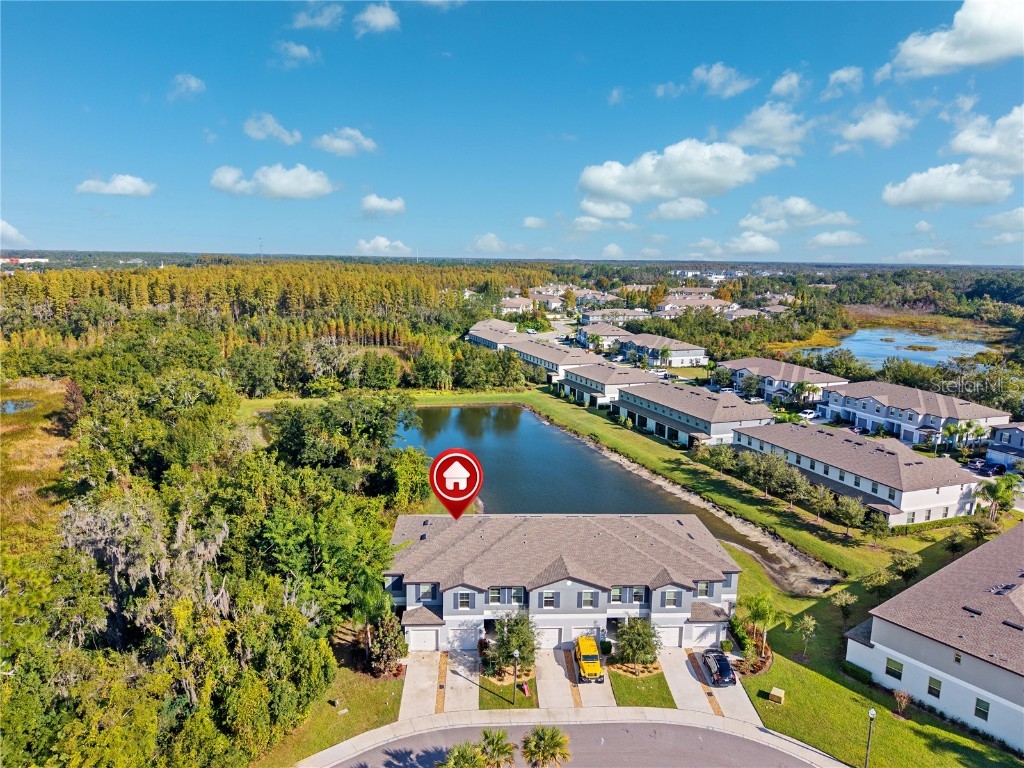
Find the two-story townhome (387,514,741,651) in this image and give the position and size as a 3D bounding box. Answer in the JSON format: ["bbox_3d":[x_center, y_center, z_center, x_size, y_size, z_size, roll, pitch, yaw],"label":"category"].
[{"bbox_3d":[4.754,18.421,74.138,34.450,8.390,20.520,0,10,-3],"label":"two-story townhome"}]

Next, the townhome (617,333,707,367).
[{"bbox_3d":[50.340,-12.620,250.350,20.200,8.200,34.800,-4,11,-23],"label":"townhome"}]

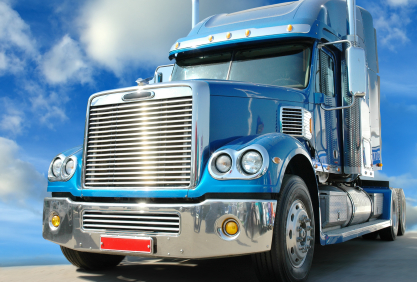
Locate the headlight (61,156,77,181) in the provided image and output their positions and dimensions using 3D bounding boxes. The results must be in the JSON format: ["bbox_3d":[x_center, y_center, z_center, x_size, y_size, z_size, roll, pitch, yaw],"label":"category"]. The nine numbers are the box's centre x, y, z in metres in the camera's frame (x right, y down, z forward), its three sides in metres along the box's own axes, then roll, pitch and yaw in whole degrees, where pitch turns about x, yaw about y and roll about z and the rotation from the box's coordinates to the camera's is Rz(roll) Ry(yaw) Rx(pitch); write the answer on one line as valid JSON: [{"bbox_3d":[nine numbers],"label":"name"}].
[{"bbox_3d":[-1.366,0.266,5.023,0.175,0.220,0.090,-4,-8,32],"label":"headlight"}]

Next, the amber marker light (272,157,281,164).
[{"bbox_3d":[0.584,0.167,4.320,0.085,0.060,0.040,3,-7,-22],"label":"amber marker light"}]

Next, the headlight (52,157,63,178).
[{"bbox_3d":[-1.528,0.275,5.154,0.170,0.185,0.080,-4,-8,34],"label":"headlight"}]

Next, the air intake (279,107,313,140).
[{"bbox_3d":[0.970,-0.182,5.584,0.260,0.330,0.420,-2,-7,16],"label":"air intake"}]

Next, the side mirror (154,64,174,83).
[{"bbox_3d":[-0.646,-0.750,7.365,0.340,0.640,0.200,-4,-8,34],"label":"side mirror"}]

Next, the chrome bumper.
[{"bbox_3d":[-0.635,0.755,4.503,2.500,0.490,0.290,-3,-7,28],"label":"chrome bumper"}]

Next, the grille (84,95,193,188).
[{"bbox_3d":[-0.638,0.023,4.572,1.130,0.790,0.090,-3,-7,28],"label":"grille"}]

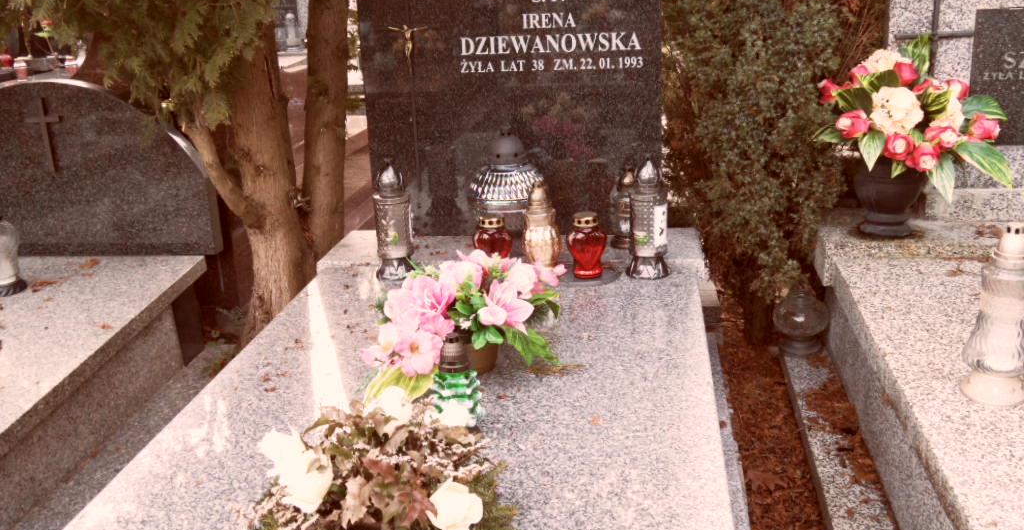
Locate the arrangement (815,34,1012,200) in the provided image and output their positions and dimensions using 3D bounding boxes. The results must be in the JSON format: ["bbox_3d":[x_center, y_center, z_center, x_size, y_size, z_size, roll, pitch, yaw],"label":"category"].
[{"bbox_3d":[0.975,-0.359,2.317,0.460,0.385,0.380,0,19,9],"label":"arrangement"}]

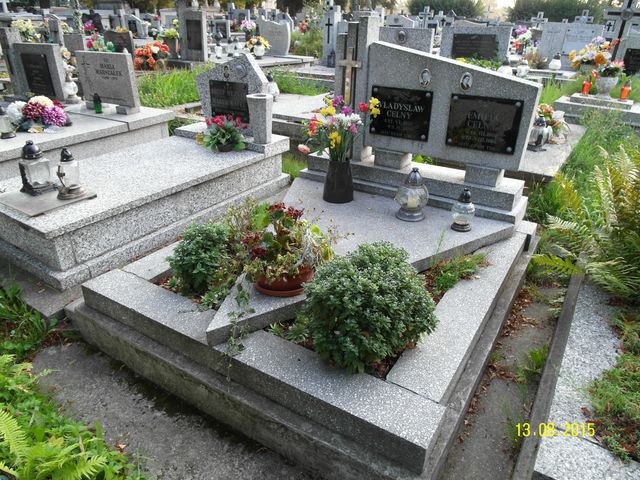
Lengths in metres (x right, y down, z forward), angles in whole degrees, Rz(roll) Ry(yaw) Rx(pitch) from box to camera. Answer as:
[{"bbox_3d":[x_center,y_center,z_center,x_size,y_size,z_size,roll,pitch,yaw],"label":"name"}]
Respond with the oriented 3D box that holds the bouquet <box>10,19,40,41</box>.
[{"bbox_3d":[-4.307,-3.069,6.500,0.370,0.330,0.350,16,29,28],"label":"bouquet"}]

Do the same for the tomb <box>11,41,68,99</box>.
[{"bbox_3d":[-2.579,-1.535,4.094,0.600,0.490,0.090,12,27,21],"label":"tomb"}]

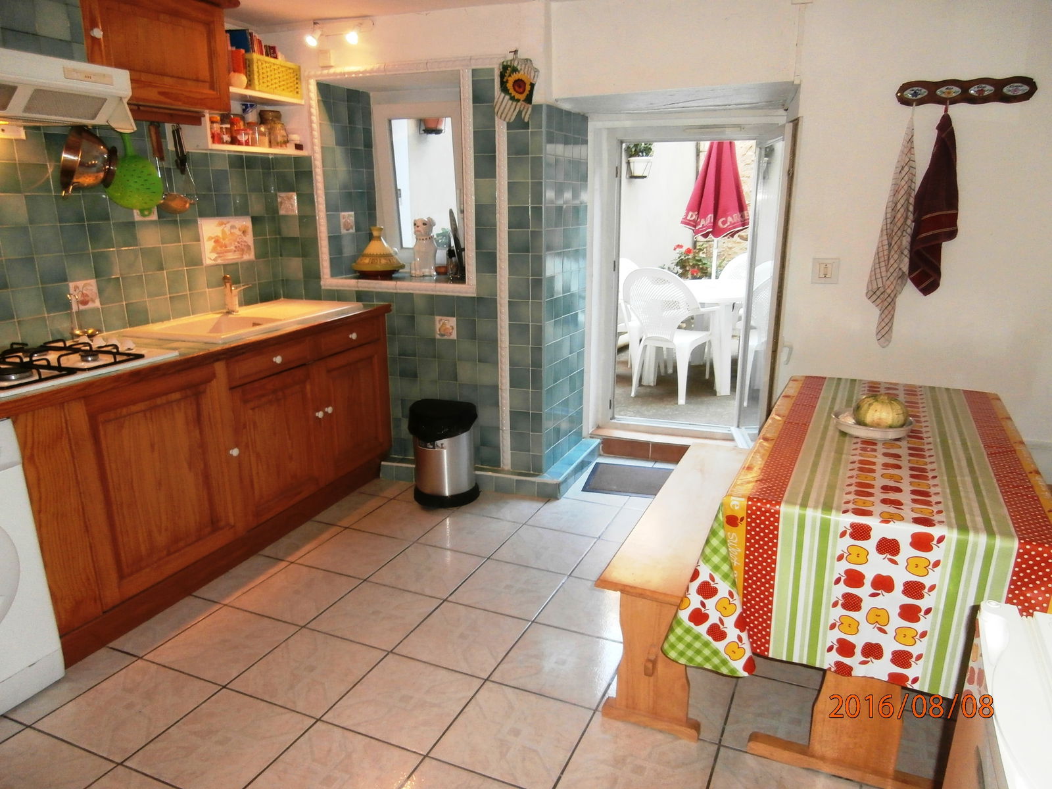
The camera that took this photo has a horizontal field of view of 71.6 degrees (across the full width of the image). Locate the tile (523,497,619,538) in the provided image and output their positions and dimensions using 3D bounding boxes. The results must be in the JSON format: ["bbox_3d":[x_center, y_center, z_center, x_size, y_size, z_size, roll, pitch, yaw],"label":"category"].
[{"bbox_3d":[0.219,0.567,3.364,0.344,0.010,0.344,6,16,23],"label":"tile"}]

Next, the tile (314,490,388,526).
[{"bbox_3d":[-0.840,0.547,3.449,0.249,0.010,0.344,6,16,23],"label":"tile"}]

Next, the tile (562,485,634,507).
[{"bbox_3d":[0.353,0.463,3.515,0.332,0.010,0.332,6,16,24],"label":"tile"}]

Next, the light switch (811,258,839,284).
[{"bbox_3d":[1.175,-0.484,2.860,0.096,0.096,0.012,5,15,18],"label":"light switch"}]

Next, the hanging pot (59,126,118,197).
[{"bbox_3d":[-1.472,-0.787,2.471,0.130,0.240,0.240,8,12,-15],"label":"hanging pot"}]

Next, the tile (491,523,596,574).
[{"bbox_3d":[0.075,0.626,2.948,0.333,0.010,0.333,6,16,23],"label":"tile"}]

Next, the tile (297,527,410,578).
[{"bbox_3d":[-0.705,0.659,3.021,0.344,0.010,0.344,6,16,23],"label":"tile"}]

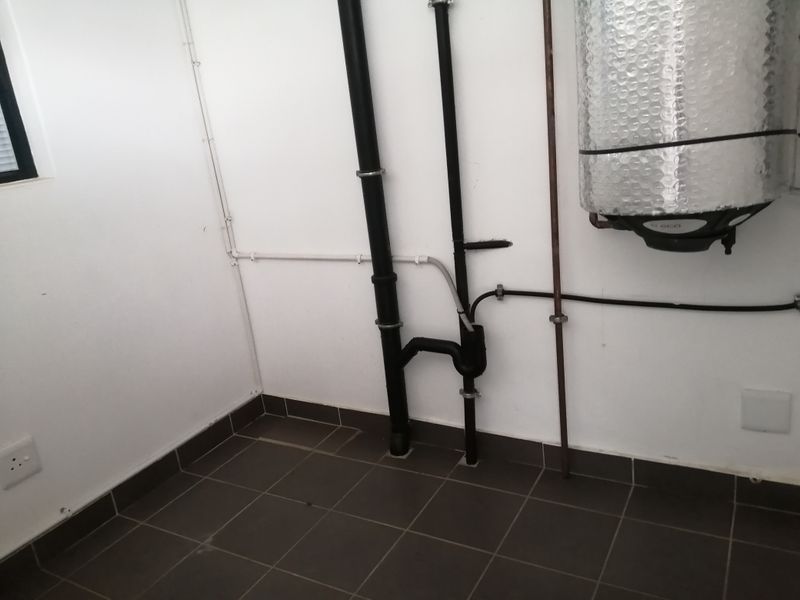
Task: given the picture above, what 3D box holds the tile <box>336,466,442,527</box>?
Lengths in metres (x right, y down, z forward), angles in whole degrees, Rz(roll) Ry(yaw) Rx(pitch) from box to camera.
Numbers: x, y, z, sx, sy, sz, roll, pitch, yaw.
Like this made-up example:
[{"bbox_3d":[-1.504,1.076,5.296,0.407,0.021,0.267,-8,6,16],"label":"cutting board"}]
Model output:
[{"bbox_3d":[-0.035,0.717,2.200,0.308,0.010,0.308,3,19,30],"label":"tile"}]

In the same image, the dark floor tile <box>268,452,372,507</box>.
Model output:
[{"bbox_3d":[-0.306,0.703,2.354,0.308,0.010,0.308,3,19,30],"label":"dark floor tile"}]

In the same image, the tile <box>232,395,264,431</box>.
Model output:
[{"bbox_3d":[-0.722,0.545,2.857,0.010,0.098,0.200,3,19,30],"label":"tile"}]

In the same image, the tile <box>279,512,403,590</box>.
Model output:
[{"bbox_3d":[-0.182,0.792,1.897,0.300,0.012,0.300,3,19,30],"label":"tile"}]

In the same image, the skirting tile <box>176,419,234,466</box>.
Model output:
[{"bbox_3d":[-0.848,0.622,2.645,0.010,0.098,0.308,3,19,30],"label":"skirting tile"}]

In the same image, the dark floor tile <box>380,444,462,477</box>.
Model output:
[{"bbox_3d":[0.092,0.626,2.352,0.300,0.012,0.197,3,19,30],"label":"dark floor tile"}]

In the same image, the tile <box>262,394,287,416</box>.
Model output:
[{"bbox_3d":[-0.593,0.504,2.871,0.140,0.096,0.012,3,19,31],"label":"tile"}]

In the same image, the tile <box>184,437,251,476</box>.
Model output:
[{"bbox_3d":[-0.775,0.677,2.622,0.141,0.010,0.308,3,19,30],"label":"tile"}]

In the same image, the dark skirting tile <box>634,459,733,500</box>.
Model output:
[{"bbox_3d":[0.914,0.582,1.948,0.300,0.096,0.012,3,19,31],"label":"dark skirting tile"}]

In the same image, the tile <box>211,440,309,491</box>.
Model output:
[{"bbox_3d":[-0.557,0.678,2.453,0.300,0.012,0.300,3,19,30],"label":"tile"}]

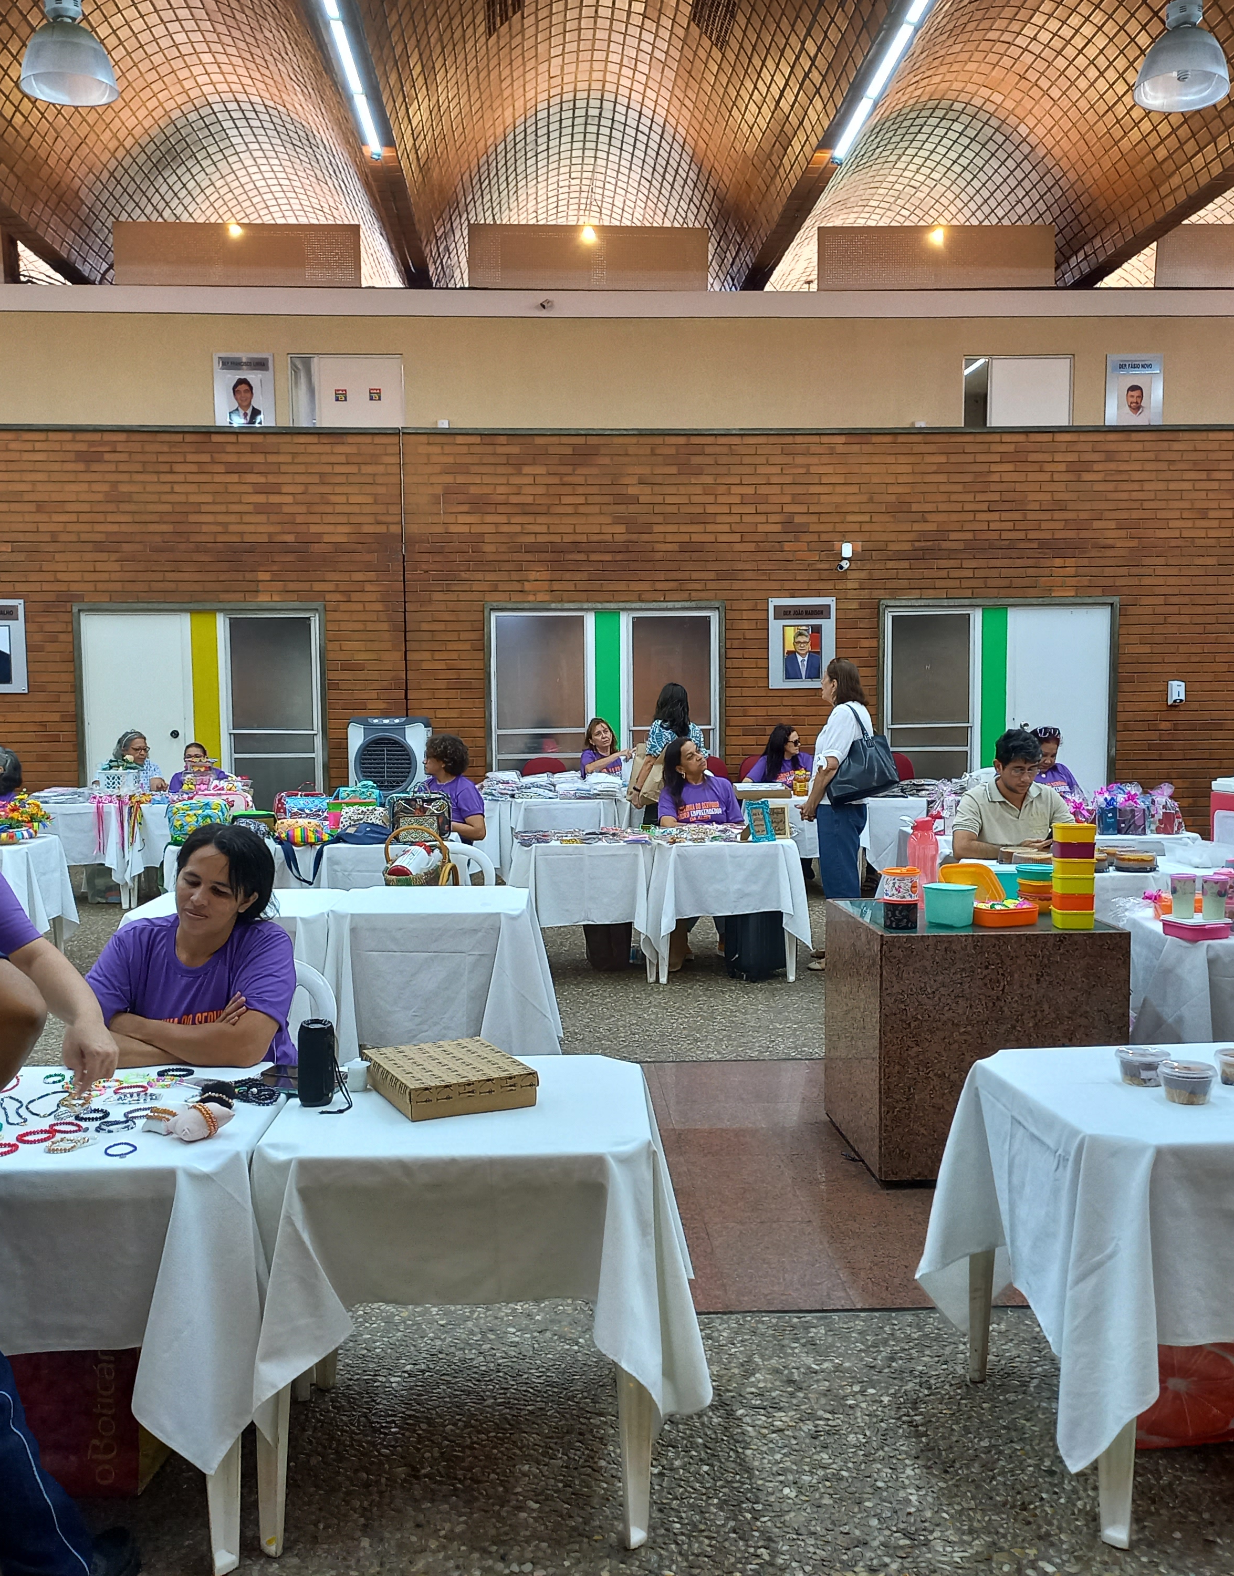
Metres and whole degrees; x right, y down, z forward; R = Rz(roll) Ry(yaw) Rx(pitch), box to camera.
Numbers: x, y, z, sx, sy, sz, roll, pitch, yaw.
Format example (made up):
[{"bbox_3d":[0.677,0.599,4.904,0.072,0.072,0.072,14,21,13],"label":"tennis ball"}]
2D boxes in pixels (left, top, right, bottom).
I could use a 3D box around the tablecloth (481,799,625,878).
[{"bbox_3d":[-0.360,0.333,9.820,0.870,0.555,0.840,-1,5,-3],"label":"tablecloth"}]

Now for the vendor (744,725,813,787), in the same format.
[{"bbox_3d":[1.221,0.129,11.286,0.520,1.217,0.750,-2,5,-26],"label":"vendor"}]

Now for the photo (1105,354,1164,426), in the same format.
[{"bbox_3d":[4.875,-3.707,14.287,0.550,0.740,0.040,-1,4,-3],"label":"photo"}]

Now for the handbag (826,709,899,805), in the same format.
[{"bbox_3d":[1.291,-0.168,7.955,0.370,0.460,0.170,-11,5,-2],"label":"handbag"}]

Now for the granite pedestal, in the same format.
[{"bbox_3d":[1.157,0.808,5.012,0.770,0.780,0.725,-1,4,-5],"label":"granite pedestal"}]

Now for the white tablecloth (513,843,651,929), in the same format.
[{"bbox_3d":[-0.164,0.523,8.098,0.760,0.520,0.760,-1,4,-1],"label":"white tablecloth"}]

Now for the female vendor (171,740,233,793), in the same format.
[{"bbox_3d":[-3.067,0.204,11.267,0.480,1.130,0.750,-1,4,-8],"label":"female vendor"}]

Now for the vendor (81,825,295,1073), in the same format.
[{"bbox_3d":[-0.965,0.691,3.454,0.500,1.220,0.720,0,4,1],"label":"vendor"}]

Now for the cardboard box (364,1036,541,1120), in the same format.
[{"bbox_3d":[-0.335,0.574,3.006,0.247,0.061,0.331,-2,4,-25],"label":"cardboard box"}]

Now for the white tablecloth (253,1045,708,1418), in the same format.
[{"bbox_3d":[-0.255,0.846,2.930,0.810,0.495,0.820,-1,5,-1],"label":"white tablecloth"}]

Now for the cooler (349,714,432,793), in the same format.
[{"bbox_3d":[-1.755,0.055,11.550,0.600,1.200,0.430,-1,5,-3],"label":"cooler"}]

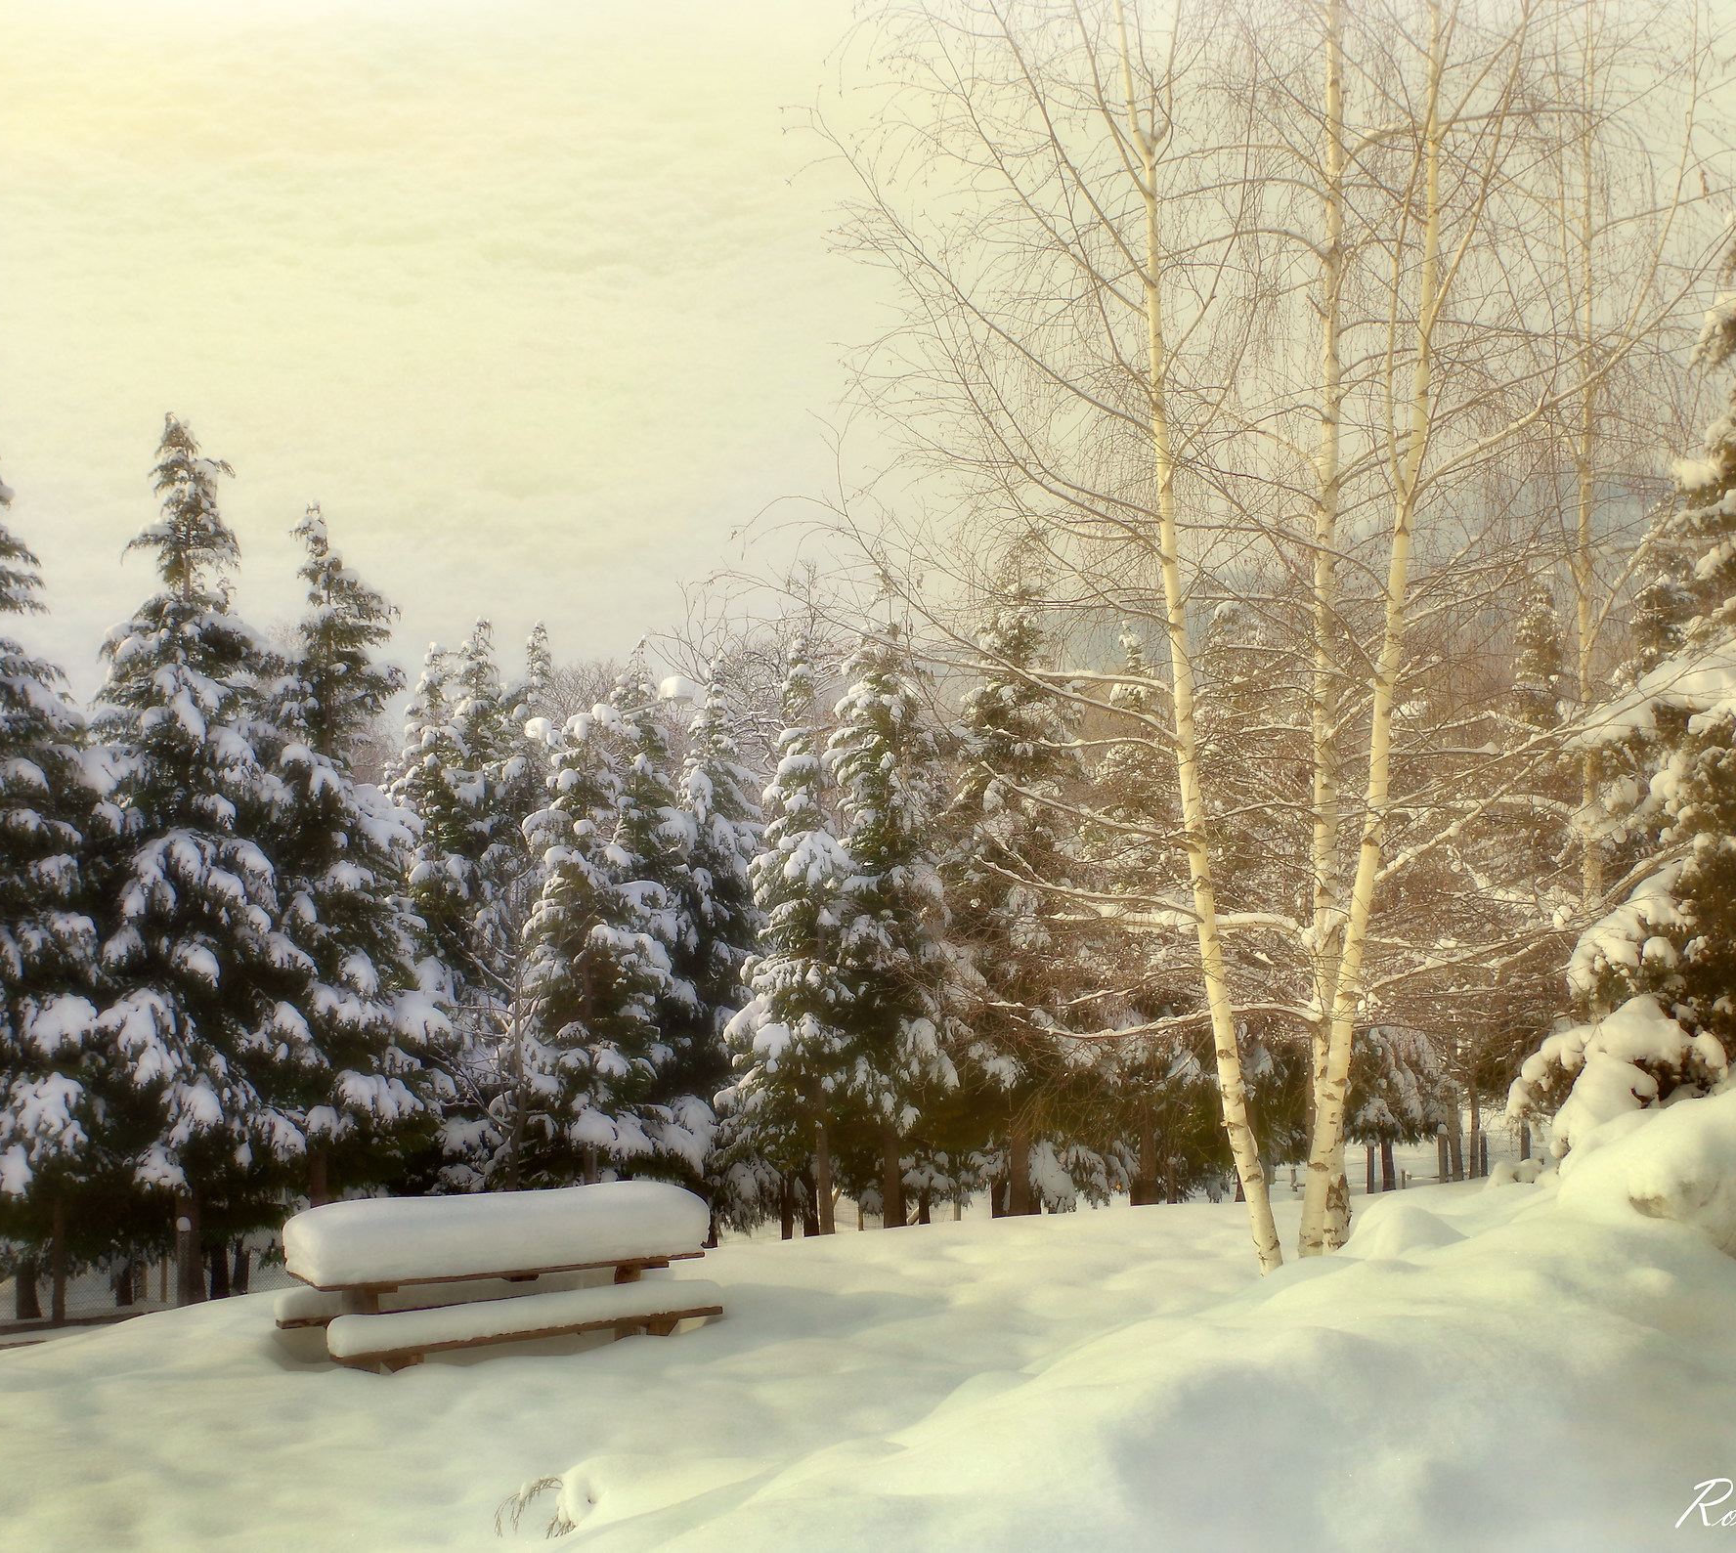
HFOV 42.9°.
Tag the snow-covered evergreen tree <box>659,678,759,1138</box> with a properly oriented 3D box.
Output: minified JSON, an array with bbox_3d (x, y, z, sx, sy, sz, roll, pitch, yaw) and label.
[{"bbox_3d":[-1.949,2.101,27.683,1.410,6.990,1.410,0,-3,0],"label":"snow-covered evergreen tree"}]

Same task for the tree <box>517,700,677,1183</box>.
[{"bbox_3d":[-3.041,2.187,24.860,1.880,6.130,1.880,0,-3,0],"label":"tree"}]

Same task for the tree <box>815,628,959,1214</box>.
[{"bbox_3d":[0.248,1.821,26.188,1.720,7.200,1.720,0,-3,0],"label":"tree"}]

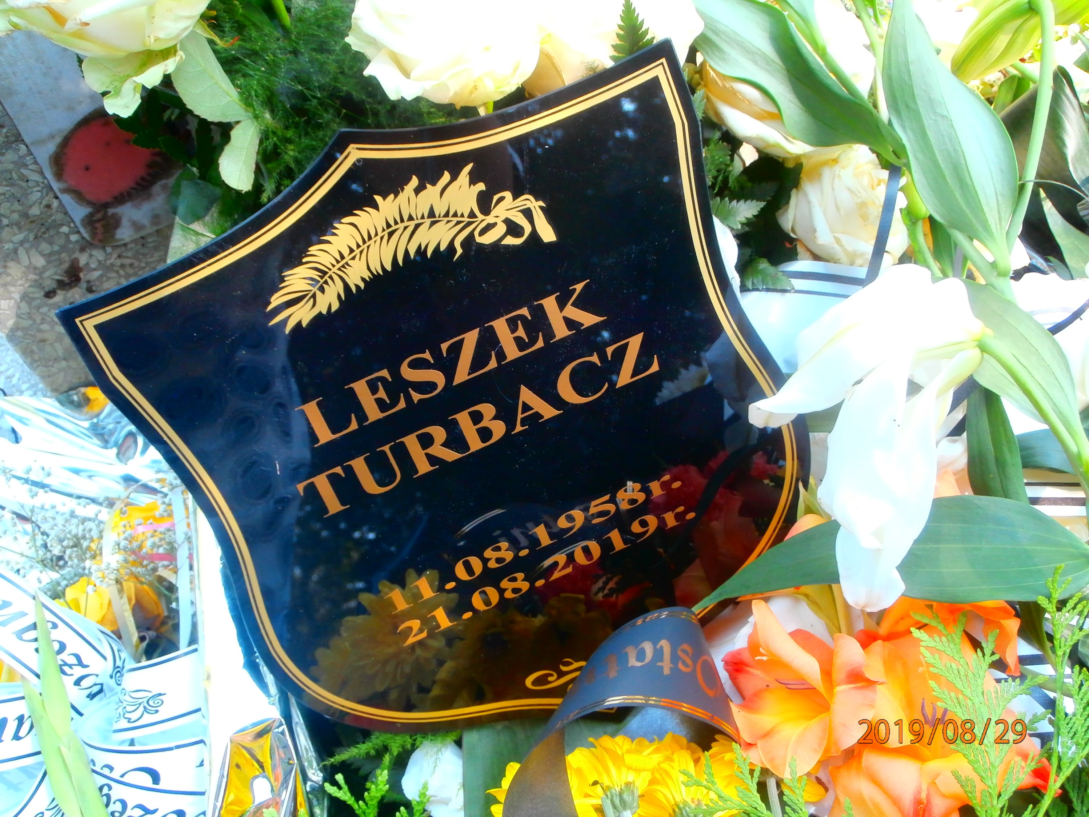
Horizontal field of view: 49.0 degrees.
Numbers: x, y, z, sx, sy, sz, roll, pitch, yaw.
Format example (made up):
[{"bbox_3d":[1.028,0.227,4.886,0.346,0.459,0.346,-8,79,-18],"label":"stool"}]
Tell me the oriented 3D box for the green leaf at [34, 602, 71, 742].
[{"bbox_3d":[-0.231,0.122,0.560,0.016,0.010,0.068,-13,90,-15],"label":"green leaf"}]

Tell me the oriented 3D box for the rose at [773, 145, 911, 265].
[{"bbox_3d":[0.160,-0.108,0.640,0.066,0.058,0.061,-18,83,-27],"label":"rose"}]

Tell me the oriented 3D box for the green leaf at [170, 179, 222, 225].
[{"bbox_3d":[-0.195,-0.116,0.670,0.024,0.008,0.027,19,90,7],"label":"green leaf"}]

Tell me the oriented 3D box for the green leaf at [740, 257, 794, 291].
[{"bbox_3d":[0.117,-0.071,0.630,0.029,0.008,0.016,23,70,6],"label":"green leaf"}]

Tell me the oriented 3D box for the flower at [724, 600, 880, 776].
[{"bbox_3d":[0.121,0.131,0.560,0.066,0.060,0.070,22,86,40],"label":"flower"}]

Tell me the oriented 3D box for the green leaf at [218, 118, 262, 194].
[{"bbox_3d":[-0.156,-0.129,0.610,0.019,0.039,0.008,8,11,-10],"label":"green leaf"}]

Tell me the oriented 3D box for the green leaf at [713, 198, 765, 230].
[{"bbox_3d":[0.104,-0.104,0.640,0.030,0.007,0.016,-13,74,-11],"label":"green leaf"}]

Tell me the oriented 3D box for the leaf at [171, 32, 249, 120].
[{"bbox_3d":[-0.168,-0.166,0.600,0.030,0.012,0.055,-31,77,-26],"label":"leaf"}]

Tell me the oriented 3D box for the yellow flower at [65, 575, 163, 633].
[{"bbox_3d":[-0.252,0.116,0.700,0.055,0.050,0.040,-11,68,-11],"label":"yellow flower"}]

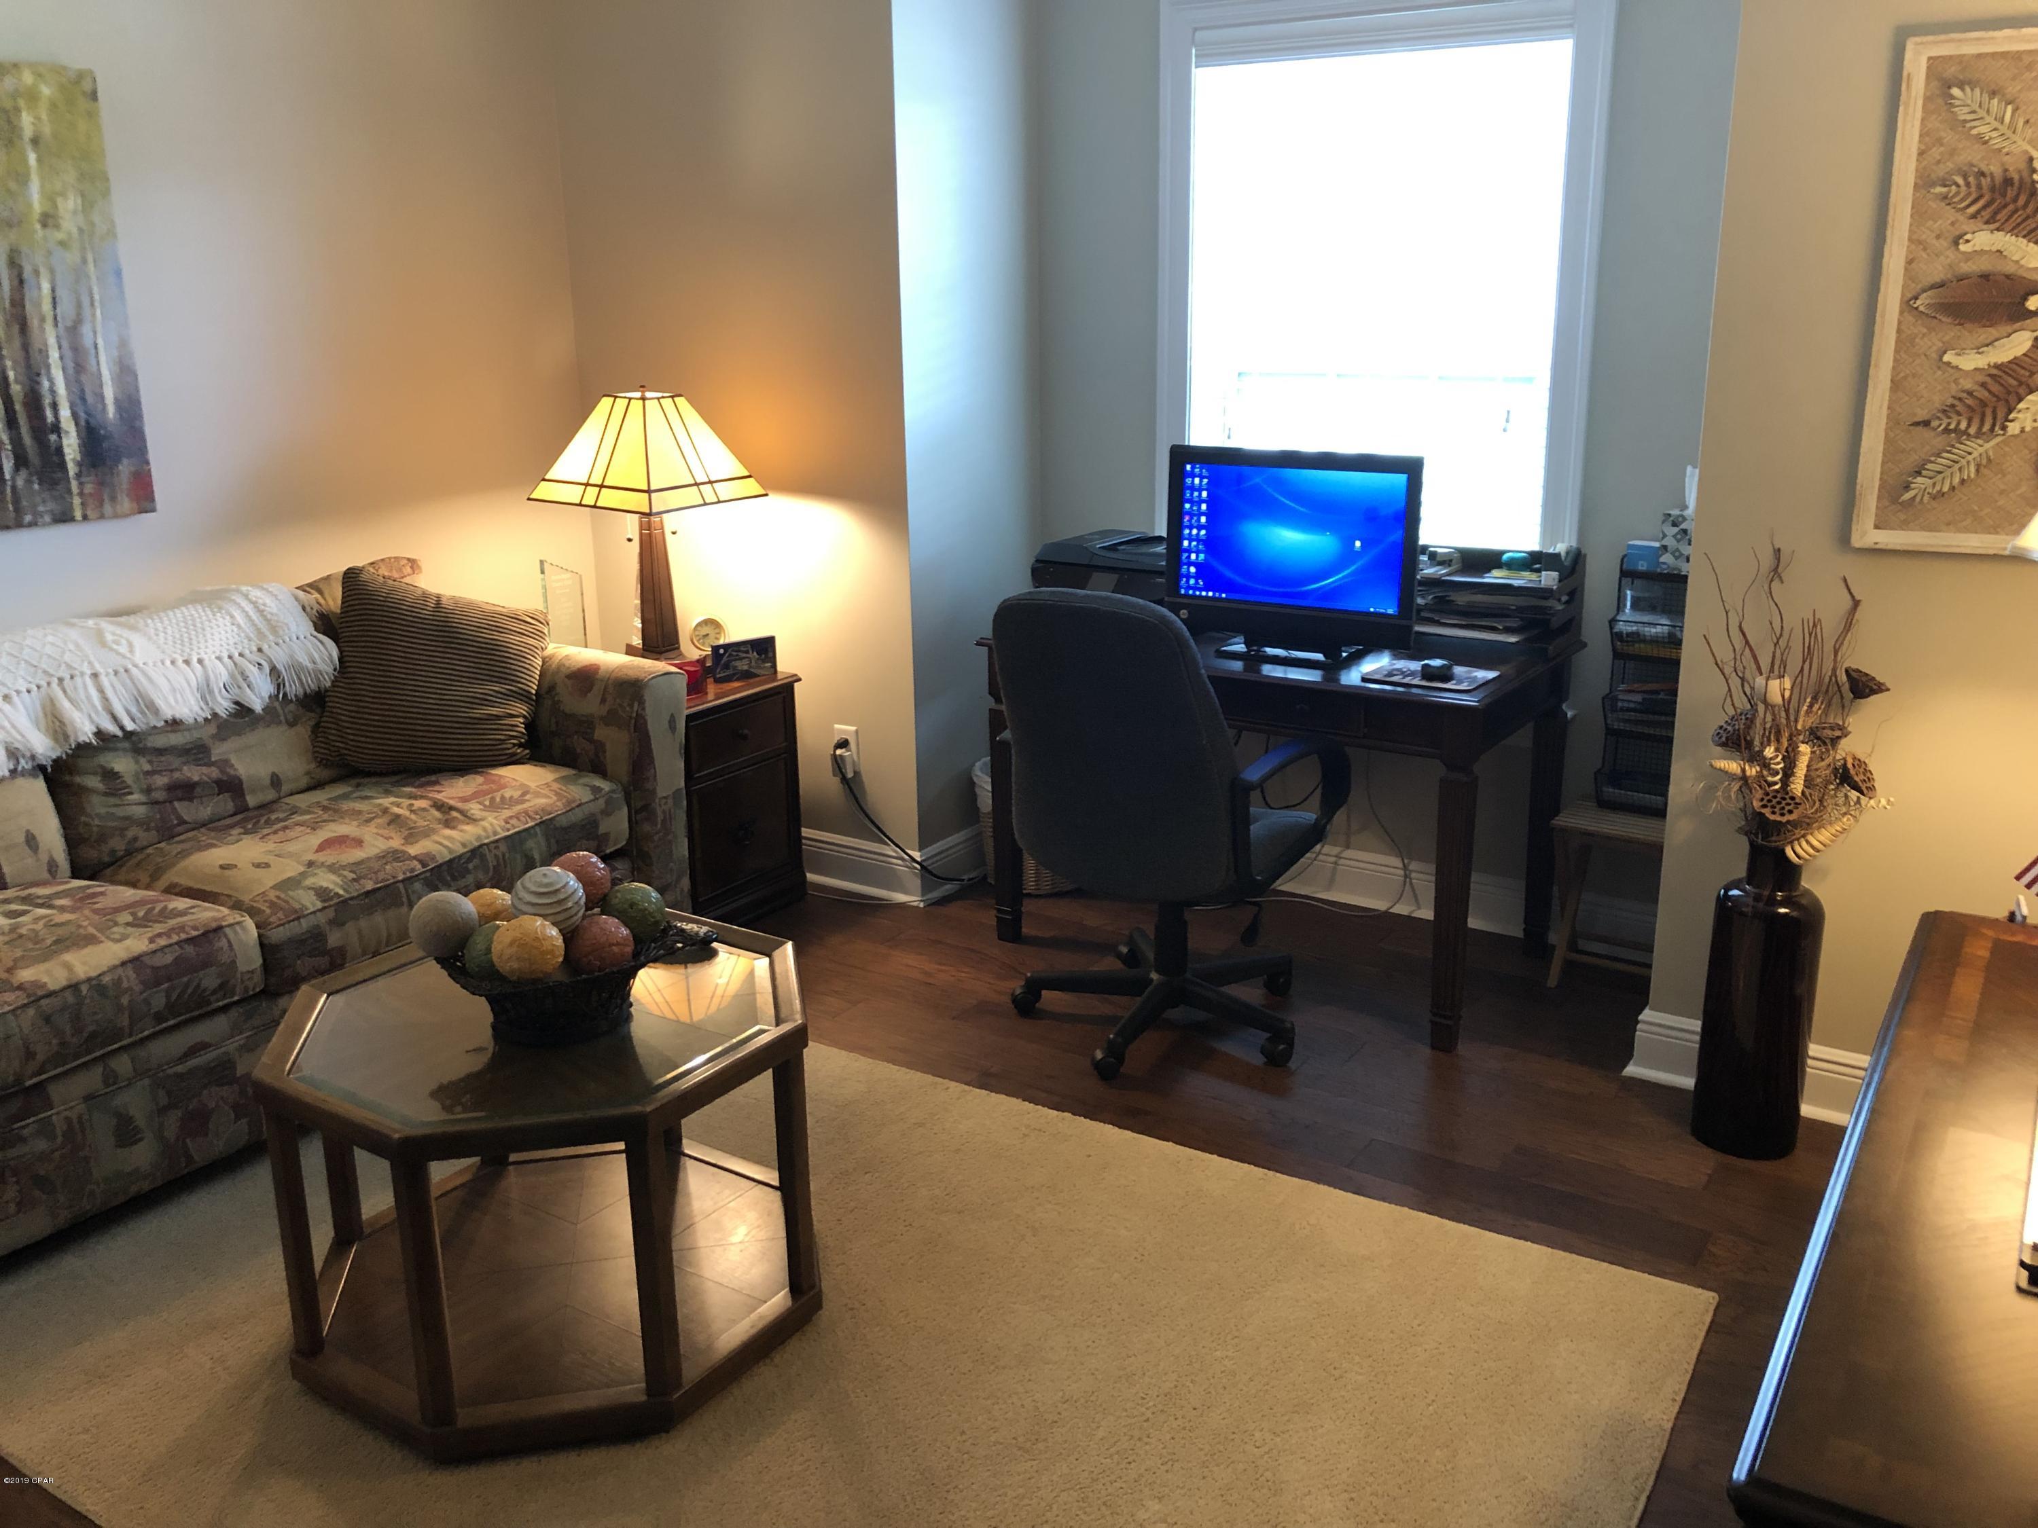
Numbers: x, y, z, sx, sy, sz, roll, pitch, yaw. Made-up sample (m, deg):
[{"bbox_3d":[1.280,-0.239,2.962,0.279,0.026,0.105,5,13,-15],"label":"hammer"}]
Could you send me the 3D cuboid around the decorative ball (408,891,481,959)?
[{"bbox_3d":[-0.870,0.243,2.496,0.105,0.105,0.105,-1,16,0],"label":"decorative ball"}]

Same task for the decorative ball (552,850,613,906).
[{"bbox_3d":[-0.693,0.186,2.616,0.096,0.096,0.096,-1,16,0],"label":"decorative ball"}]

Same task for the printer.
[{"bbox_3d":[0.319,-0.468,4.107,0.440,0.205,0.400,9,19,32],"label":"printer"}]

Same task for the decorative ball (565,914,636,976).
[{"bbox_3d":[-0.620,0.269,2.444,0.101,0.101,0.101,-1,16,0],"label":"decorative ball"}]

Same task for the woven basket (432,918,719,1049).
[{"bbox_3d":[-0.657,0.310,2.428,0.414,0.131,0.253,-4,16,-10],"label":"woven basket"}]

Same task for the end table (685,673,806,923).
[{"bbox_3d":[-0.923,0.073,4.242,0.606,0.591,0.475,9,19,31],"label":"end table"}]

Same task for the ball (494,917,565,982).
[{"bbox_3d":[-0.712,0.267,2.397,0.103,0.103,0.103,-1,16,0],"label":"ball"}]

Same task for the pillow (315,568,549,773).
[{"bbox_3d":[-1.282,-0.199,3.588,0.475,0.444,0.162,2,-3,-7],"label":"pillow"}]

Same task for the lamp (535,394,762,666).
[{"bbox_3d":[-0.924,-0.590,4.186,0.400,0.710,0.400,9,19,32],"label":"lamp"}]

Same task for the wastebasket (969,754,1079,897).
[{"bbox_3d":[0.044,0.171,4.459,0.270,0.310,0.270,9,19,32],"label":"wastebasket"}]

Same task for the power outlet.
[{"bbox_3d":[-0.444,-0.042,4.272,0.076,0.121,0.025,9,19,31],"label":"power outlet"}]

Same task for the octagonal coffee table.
[{"bbox_3d":[-0.710,0.596,2.554,0.768,0.490,0.768,9,19,31],"label":"octagonal coffee table"}]

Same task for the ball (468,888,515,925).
[{"bbox_3d":[-0.815,0.240,2.540,0.098,0.098,0.098,-1,16,0],"label":"ball"}]

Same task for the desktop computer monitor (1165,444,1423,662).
[{"bbox_3d":[0.592,-0.456,3.583,0.586,0.419,0.202,9,19,31],"label":"desktop computer monitor"}]

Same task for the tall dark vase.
[{"bbox_3d":[1.375,0.415,3.027,0.205,0.590,0.205,9,19,32],"label":"tall dark vase"}]

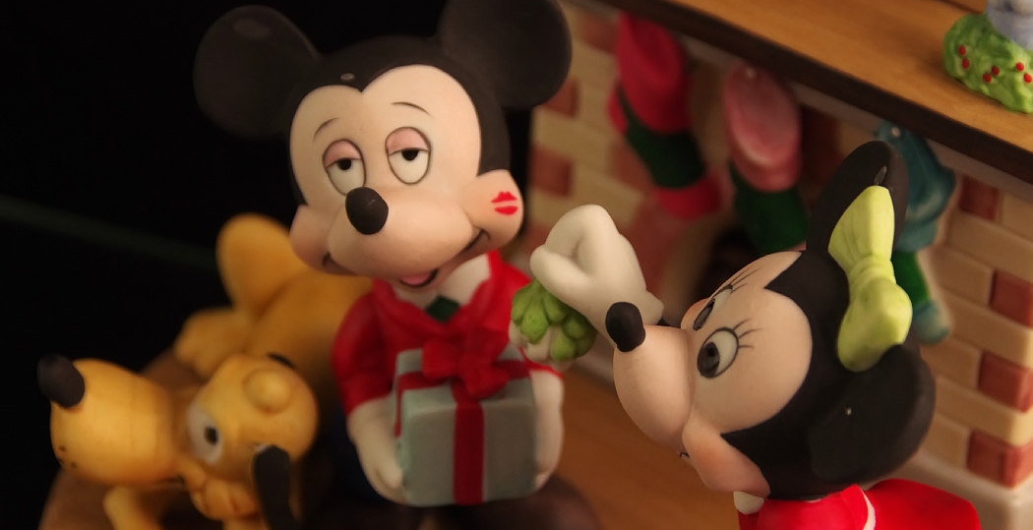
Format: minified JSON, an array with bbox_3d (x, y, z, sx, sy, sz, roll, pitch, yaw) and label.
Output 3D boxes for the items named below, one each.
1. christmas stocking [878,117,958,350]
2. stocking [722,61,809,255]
[{"bbox_3d":[0.064,-0.005,0.545,0.018,0.035,0.010,25,38,32],"label":"christmas stocking"},{"bbox_3d":[0.042,-0.016,0.552,0.016,0.037,0.008,25,39,31],"label":"stocking"}]

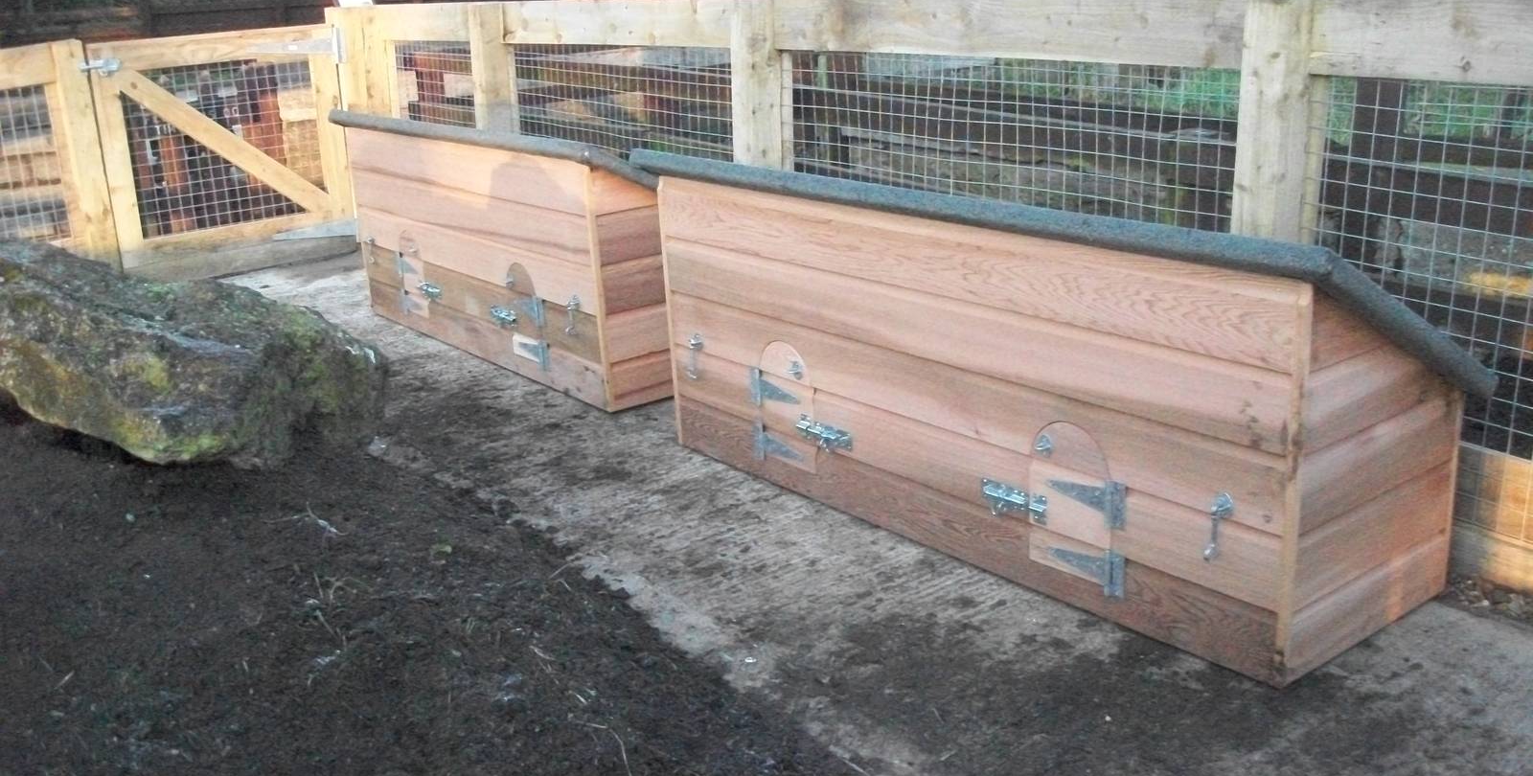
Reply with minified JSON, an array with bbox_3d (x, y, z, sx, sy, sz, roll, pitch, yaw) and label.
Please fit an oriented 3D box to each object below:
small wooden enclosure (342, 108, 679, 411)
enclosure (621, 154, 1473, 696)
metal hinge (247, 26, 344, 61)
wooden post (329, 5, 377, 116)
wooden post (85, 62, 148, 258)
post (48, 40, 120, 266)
[{"bbox_3d":[-0.809,-0.537,4.846,0.604,0.775,1.851,-15,21,-35],"label":"small wooden enclosure"},{"bbox_3d":[0.511,-0.097,3.172,0.604,0.780,1.925,-15,21,-36],"label":"enclosure"},{"bbox_3d":[-2.097,-1.521,6.341,0.450,0.154,0.021,-15,21,-36],"label":"metal hinge"},{"bbox_3d":[-1.862,-1.147,6.408,0.140,1.095,0.140,-15,21,-36],"label":"wooden post"},{"bbox_3d":[-2.644,-0.904,5.785,0.103,0.820,0.060,-15,21,-36],"label":"wooden post"},{"bbox_3d":[-2.760,-0.875,5.731,0.115,1.025,0.110,-15,21,-36],"label":"post"}]

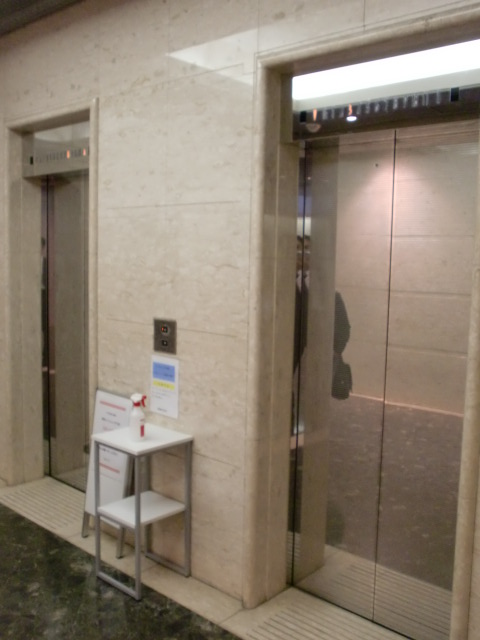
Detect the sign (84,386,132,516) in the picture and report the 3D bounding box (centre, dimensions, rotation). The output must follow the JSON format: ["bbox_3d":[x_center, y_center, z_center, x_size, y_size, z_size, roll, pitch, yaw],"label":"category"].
[{"bbox_3d":[-0.707,0.757,3.451,0.334,0.690,0.030,6,2,43],"label":"sign"}]

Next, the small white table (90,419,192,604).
[{"bbox_3d":[-0.482,0.930,3.115,0.360,0.719,0.345,6,8,42],"label":"small white table"}]

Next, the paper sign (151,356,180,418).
[{"bbox_3d":[-0.388,0.341,3.212,0.208,0.297,0.010,6,8,41],"label":"paper sign"}]

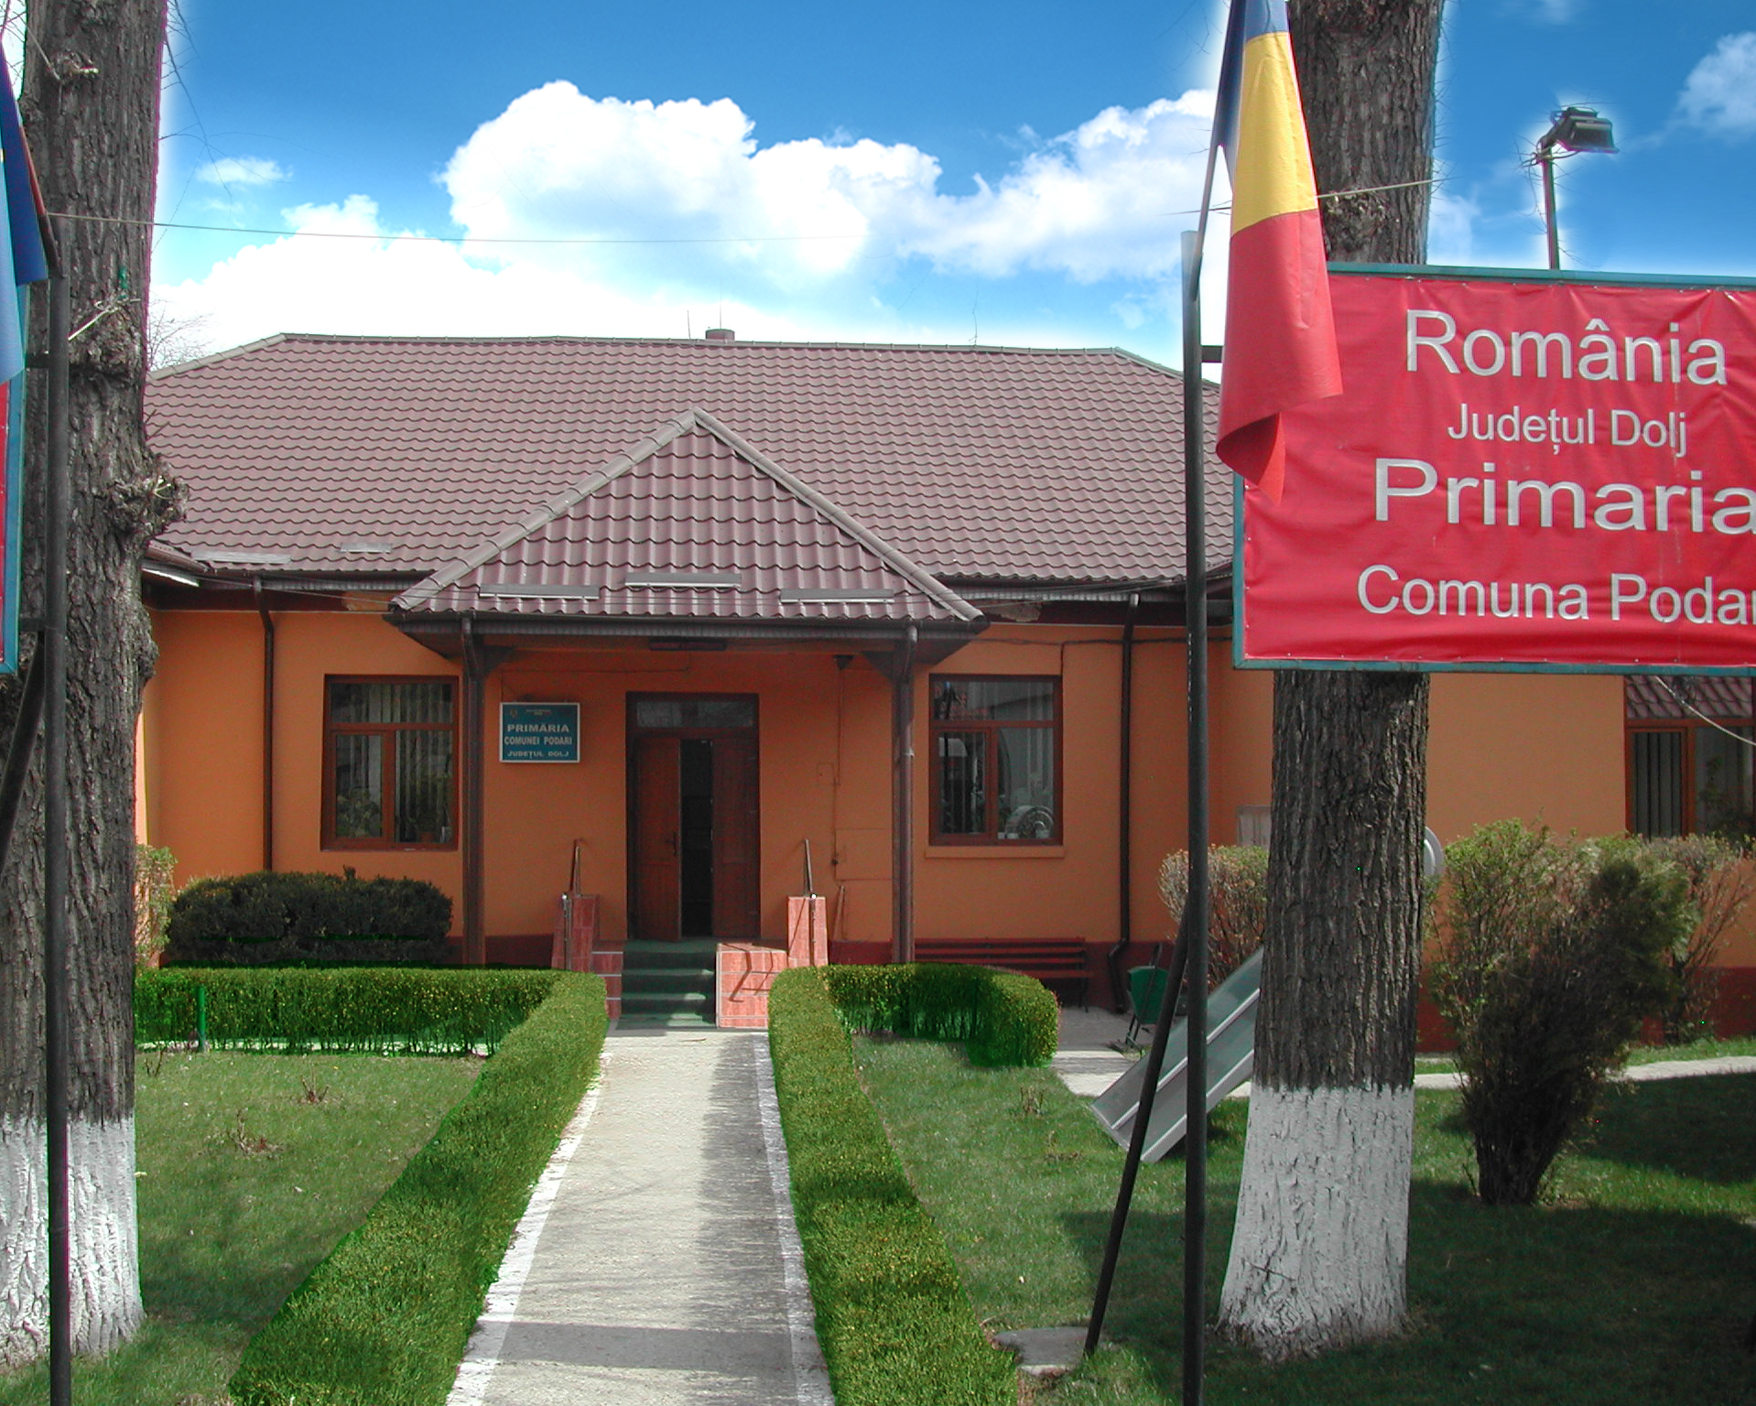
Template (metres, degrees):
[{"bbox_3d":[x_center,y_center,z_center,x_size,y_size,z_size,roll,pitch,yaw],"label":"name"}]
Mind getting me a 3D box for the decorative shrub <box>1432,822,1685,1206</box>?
[{"bbox_3d":[3.843,1.801,11.600,1.300,2.050,1.200,0,-1,-4],"label":"decorative shrub"}]

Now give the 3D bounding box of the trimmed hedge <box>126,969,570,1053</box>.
[{"bbox_3d":[-4.587,2.594,17.350,3.900,0.760,0.750,0,-1,-4],"label":"trimmed hedge"}]

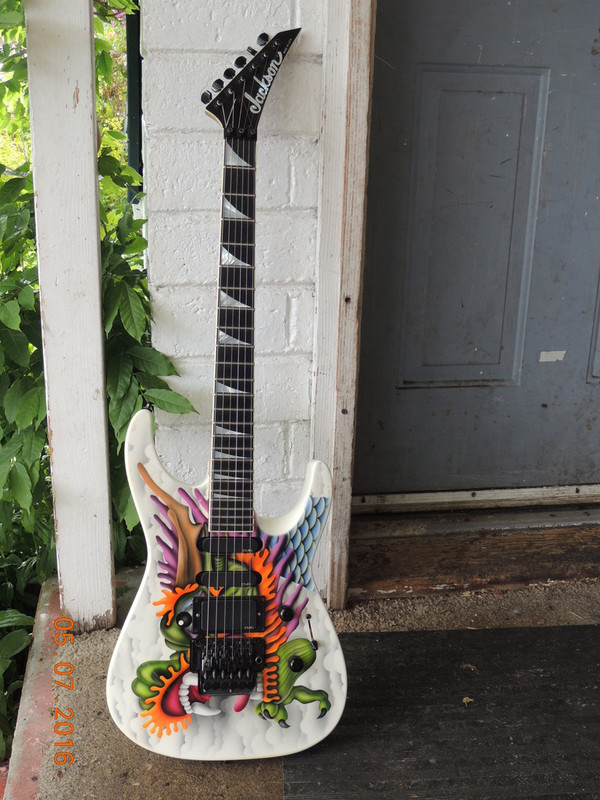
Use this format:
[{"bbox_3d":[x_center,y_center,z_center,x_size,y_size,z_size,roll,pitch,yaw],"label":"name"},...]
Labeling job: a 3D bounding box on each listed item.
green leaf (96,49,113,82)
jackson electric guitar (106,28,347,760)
[{"bbox_3d":[-0.301,-0.519,1.550,0.025,0.060,0.020,-11,11,-7],"label":"green leaf"},{"bbox_3d":[-0.093,-0.013,1.272,0.306,0.937,0.066,1,-2,0],"label":"jackson electric guitar"}]

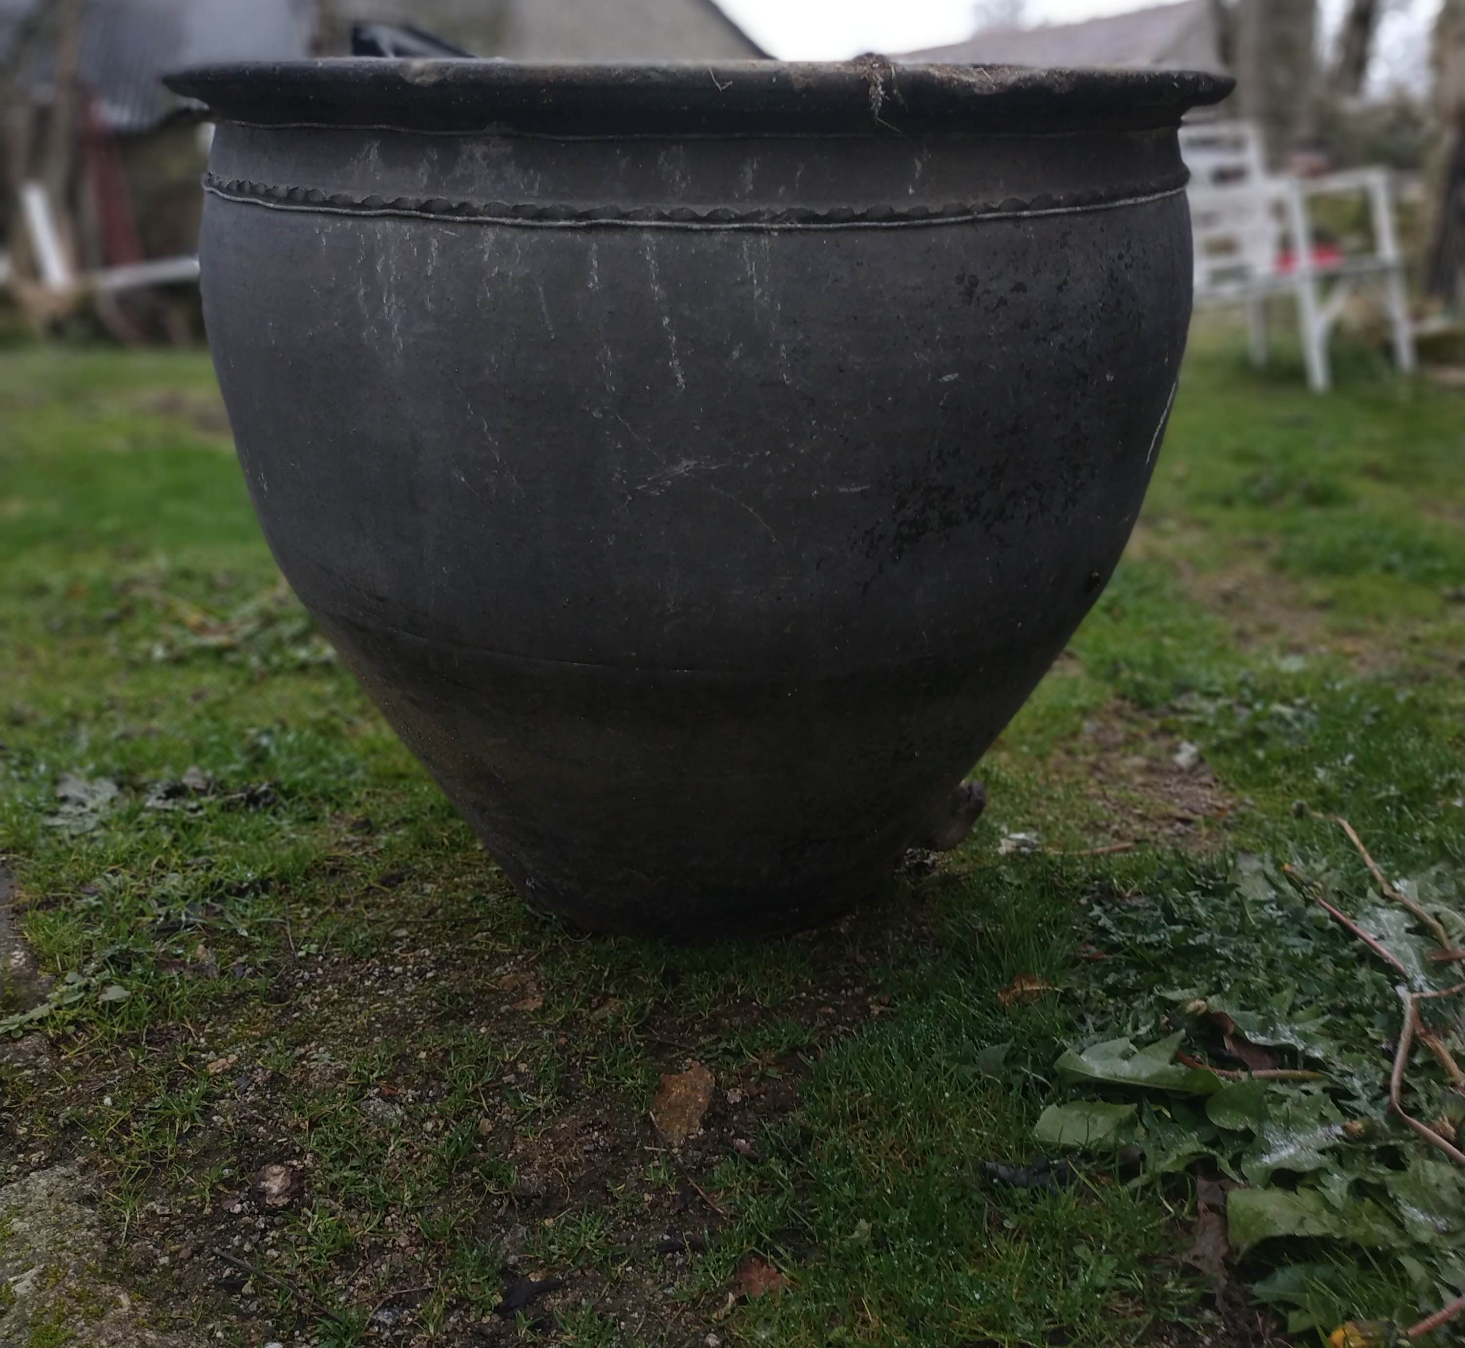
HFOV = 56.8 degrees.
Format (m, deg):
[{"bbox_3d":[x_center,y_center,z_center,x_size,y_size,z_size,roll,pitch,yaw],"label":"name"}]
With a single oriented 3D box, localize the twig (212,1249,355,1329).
[{"bbox_3d":[-0.313,0.425,0.944,0.136,0.010,0.012,12,26,27],"label":"twig"}]

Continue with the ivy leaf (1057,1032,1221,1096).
[{"bbox_3d":[0.325,0.319,1.098,0.122,0.035,0.065,-2,23,-6],"label":"ivy leaf"}]

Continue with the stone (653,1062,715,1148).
[{"bbox_3d":[-0.040,0.357,1.131,0.044,0.024,0.090,5,25,11],"label":"stone"}]

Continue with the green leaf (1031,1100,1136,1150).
[{"bbox_3d":[0.276,0.348,1.054,0.096,0.025,0.048,-6,23,-15],"label":"green leaf"}]

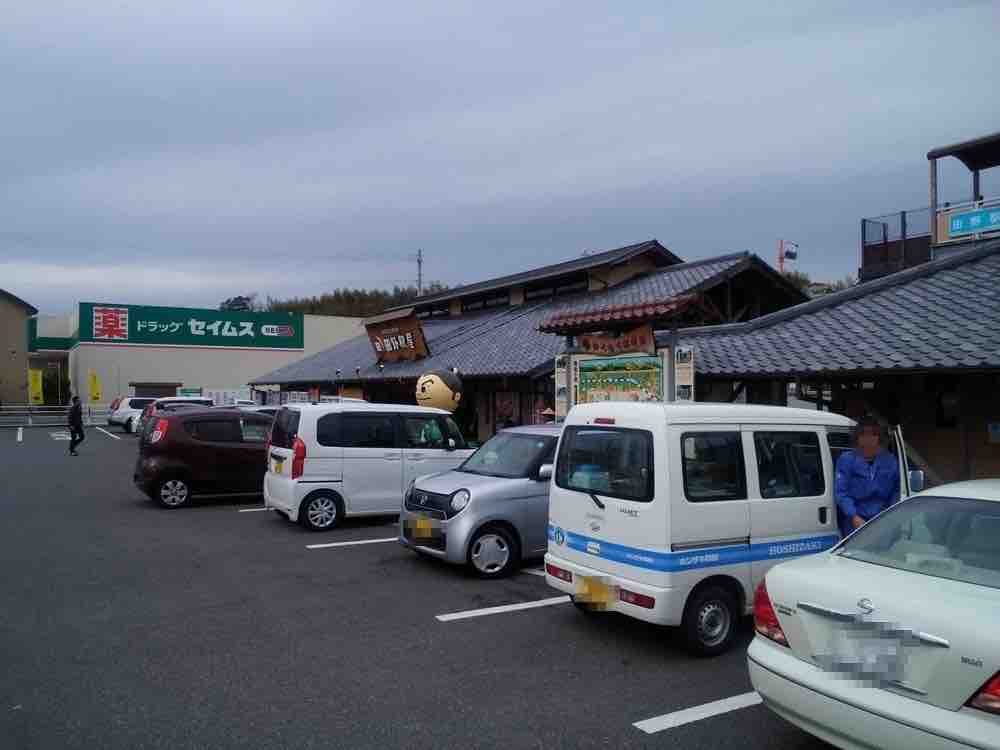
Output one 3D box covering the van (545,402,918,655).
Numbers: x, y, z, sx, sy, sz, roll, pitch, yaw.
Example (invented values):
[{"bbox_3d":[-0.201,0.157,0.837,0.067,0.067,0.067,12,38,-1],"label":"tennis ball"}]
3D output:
[{"bbox_3d":[2.189,1.212,6.998,3.395,1.875,1.500,3,-3,-32],"label":"van"}]

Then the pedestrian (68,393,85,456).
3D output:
[{"bbox_3d":[-12.060,1.447,22.232,0.440,1.690,0.480,1,-2,7],"label":"pedestrian"}]

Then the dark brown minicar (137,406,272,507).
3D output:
[{"bbox_3d":[-4.623,1.409,13.891,3.395,1.620,1.490,3,-3,-37],"label":"dark brown minicar"}]

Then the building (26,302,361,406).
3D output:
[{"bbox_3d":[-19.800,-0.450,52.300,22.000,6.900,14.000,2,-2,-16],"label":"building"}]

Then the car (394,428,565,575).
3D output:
[{"bbox_3d":[0.495,1.389,9.421,3.395,1.610,1.490,3,-3,-35],"label":"car"}]

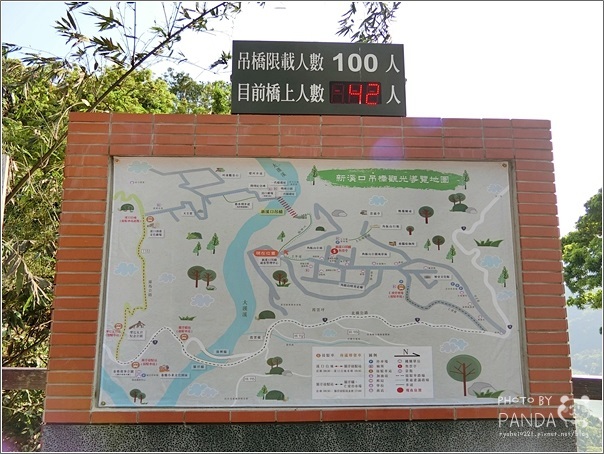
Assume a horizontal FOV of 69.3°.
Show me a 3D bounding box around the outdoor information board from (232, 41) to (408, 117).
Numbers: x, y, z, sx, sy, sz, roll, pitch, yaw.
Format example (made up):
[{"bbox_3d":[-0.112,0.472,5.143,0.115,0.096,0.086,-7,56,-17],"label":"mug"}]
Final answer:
[{"bbox_3d":[0.101,-0.855,2.609,1.005,0.448,0.120,0,-8,-2],"label":"outdoor information board"}]

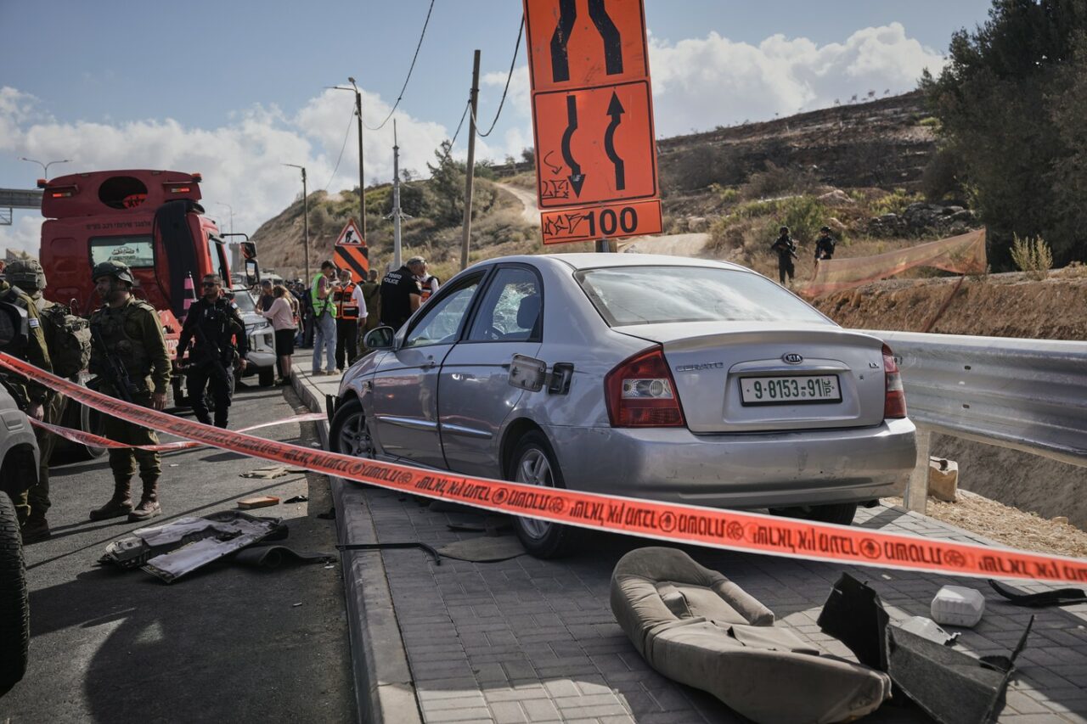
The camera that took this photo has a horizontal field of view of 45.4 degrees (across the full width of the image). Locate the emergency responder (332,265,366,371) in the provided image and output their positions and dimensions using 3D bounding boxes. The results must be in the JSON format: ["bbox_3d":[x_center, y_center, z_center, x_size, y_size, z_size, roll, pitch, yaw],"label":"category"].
[{"bbox_3d":[-3.086,-0.646,20.450,0.540,1.620,0.360,0,4,25],"label":"emergency responder"}]

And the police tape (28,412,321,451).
[{"bbox_3d":[-2.020,0.350,7.750,0.100,0.330,3.000,0,4,18],"label":"police tape"}]

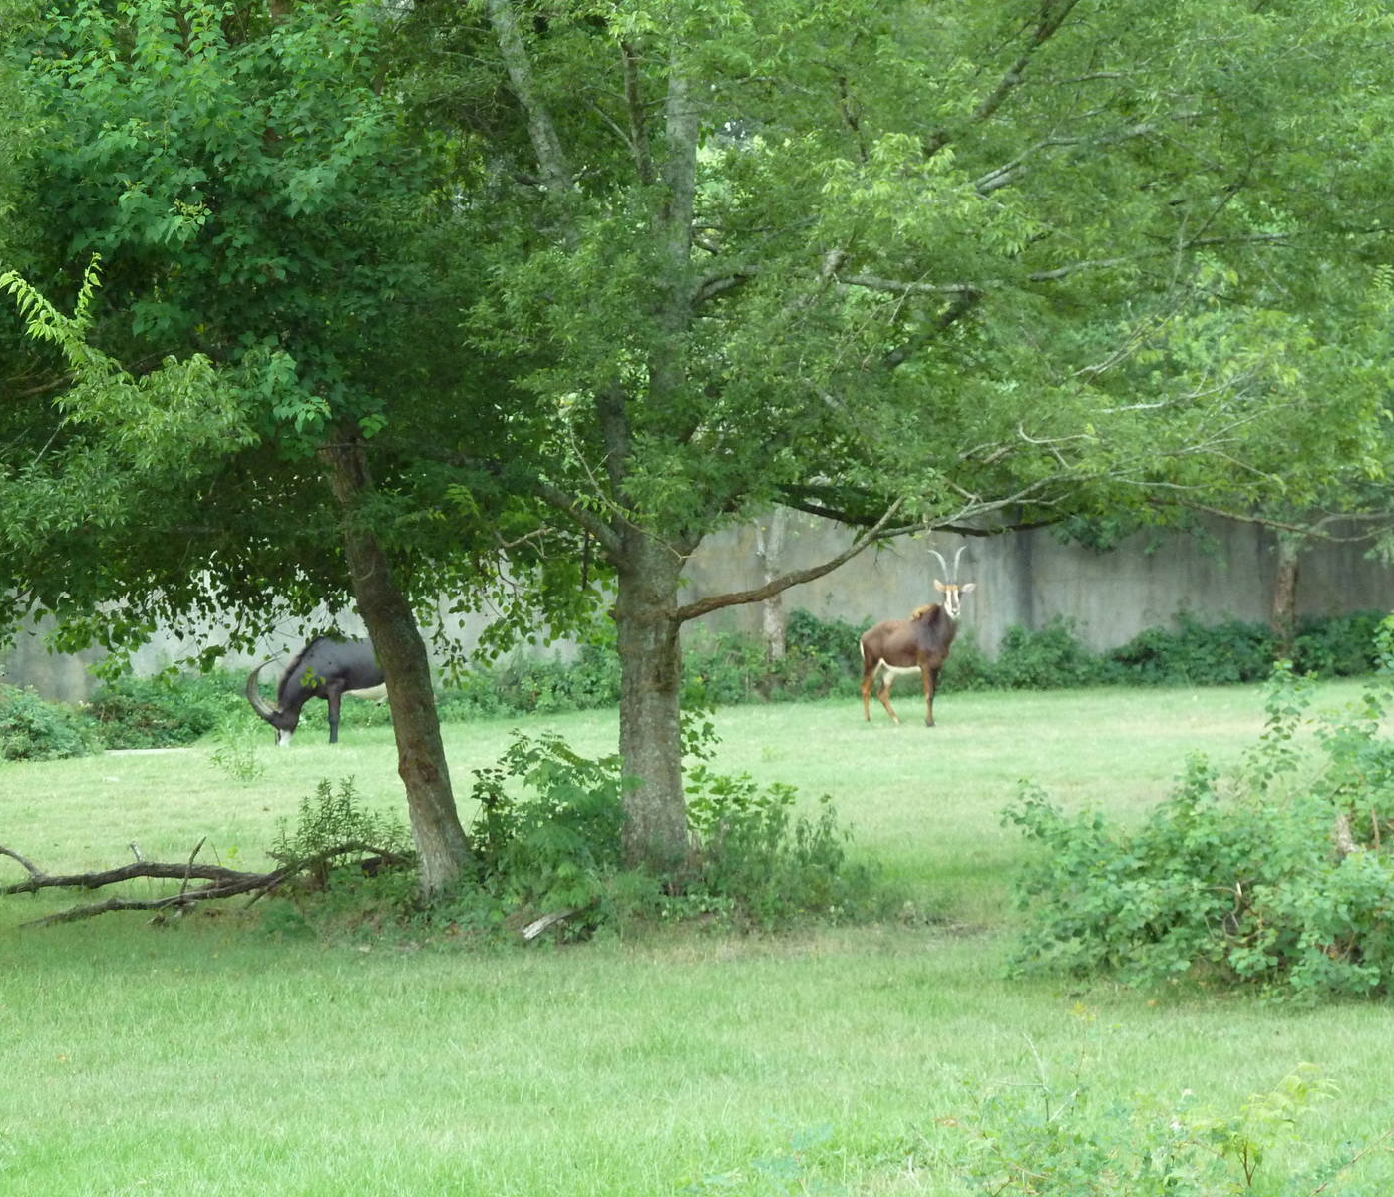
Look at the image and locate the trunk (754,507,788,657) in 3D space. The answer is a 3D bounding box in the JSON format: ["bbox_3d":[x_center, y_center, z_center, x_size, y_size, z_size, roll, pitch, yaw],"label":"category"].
[{"bbox_3d":[0.897,-0.098,58.000,0.340,1.920,0.340,0,1,0],"label":"trunk"}]

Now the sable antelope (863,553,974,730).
[{"bbox_3d":[2.314,0.403,50.000,0.480,1.870,1.420,-1,1,-40],"label":"sable antelope"}]

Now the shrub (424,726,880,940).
[{"bbox_3d":[-0.243,1.281,26.000,2.450,1.080,1.800,0,1,0],"label":"shrub"}]

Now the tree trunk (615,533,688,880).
[{"bbox_3d":[-0.245,0.575,26.500,0.400,1.900,0.400,0,1,0],"label":"tree trunk"}]

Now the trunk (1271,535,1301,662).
[{"bbox_3d":[7.134,0.023,58.000,0.330,1.600,0.330,0,1,0],"label":"trunk"}]

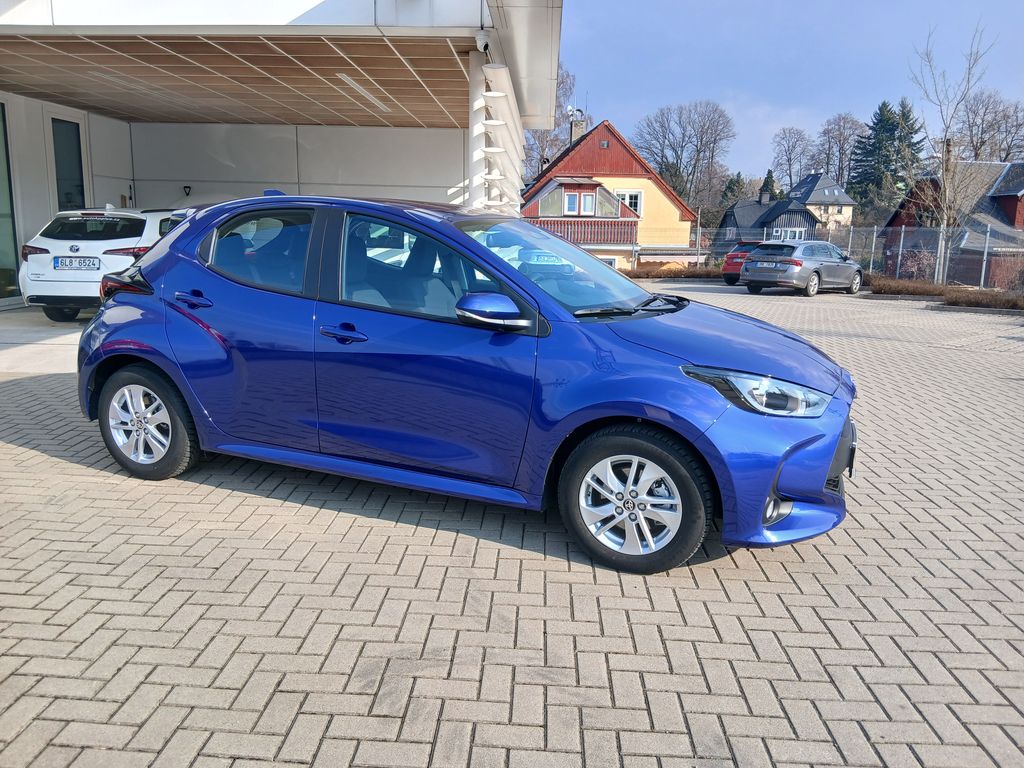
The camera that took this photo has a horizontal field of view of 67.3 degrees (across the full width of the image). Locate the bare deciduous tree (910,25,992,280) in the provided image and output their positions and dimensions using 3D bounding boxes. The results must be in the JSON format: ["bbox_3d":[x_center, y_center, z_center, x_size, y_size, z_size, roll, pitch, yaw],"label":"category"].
[{"bbox_3d":[13.823,-7.172,24.300,2.600,8.060,2.600,1,11,0],"label":"bare deciduous tree"}]

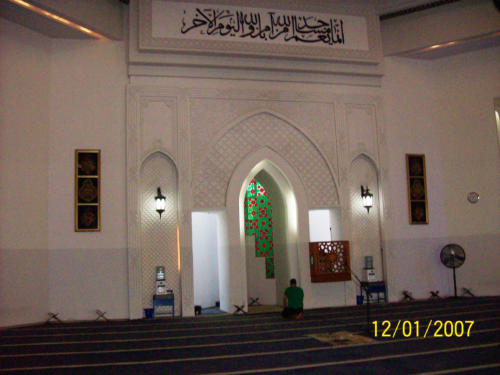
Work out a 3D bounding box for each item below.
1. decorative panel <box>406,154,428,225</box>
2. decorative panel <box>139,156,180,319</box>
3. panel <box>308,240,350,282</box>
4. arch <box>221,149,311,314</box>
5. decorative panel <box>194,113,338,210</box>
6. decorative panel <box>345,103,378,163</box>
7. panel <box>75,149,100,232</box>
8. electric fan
[{"bbox_3d":[5.186,0.044,16.077,0.695,2.205,0.060,0,-8,-14],"label":"decorative panel"},{"bbox_3d":[-2.367,1.230,13.950,1.013,4.469,0.159,0,-8,-14],"label":"decorative panel"},{"bbox_3d":[2.290,2.105,14.738,1.232,1.122,0.119,0,-8,-14],"label":"panel"},{"bbox_3d":[0.478,1.136,14.672,2.404,4.668,0.397,0,-8,-14],"label":"arch"},{"bbox_3d":[0.476,-0.793,14.855,4.320,2.801,0.119,0,-8,-14],"label":"decorative panel"},{"bbox_3d":[3.375,-1.677,15.691,1.013,1.808,0.099,0,-8,-14],"label":"decorative panel"},{"bbox_3d":[-4.266,0.069,13.676,0.675,2.205,0.060,0,-8,-14],"label":"panel"},{"bbox_3d":[6.011,2.492,15.329,0.695,1.559,0.447,-5,-8,16],"label":"electric fan"}]

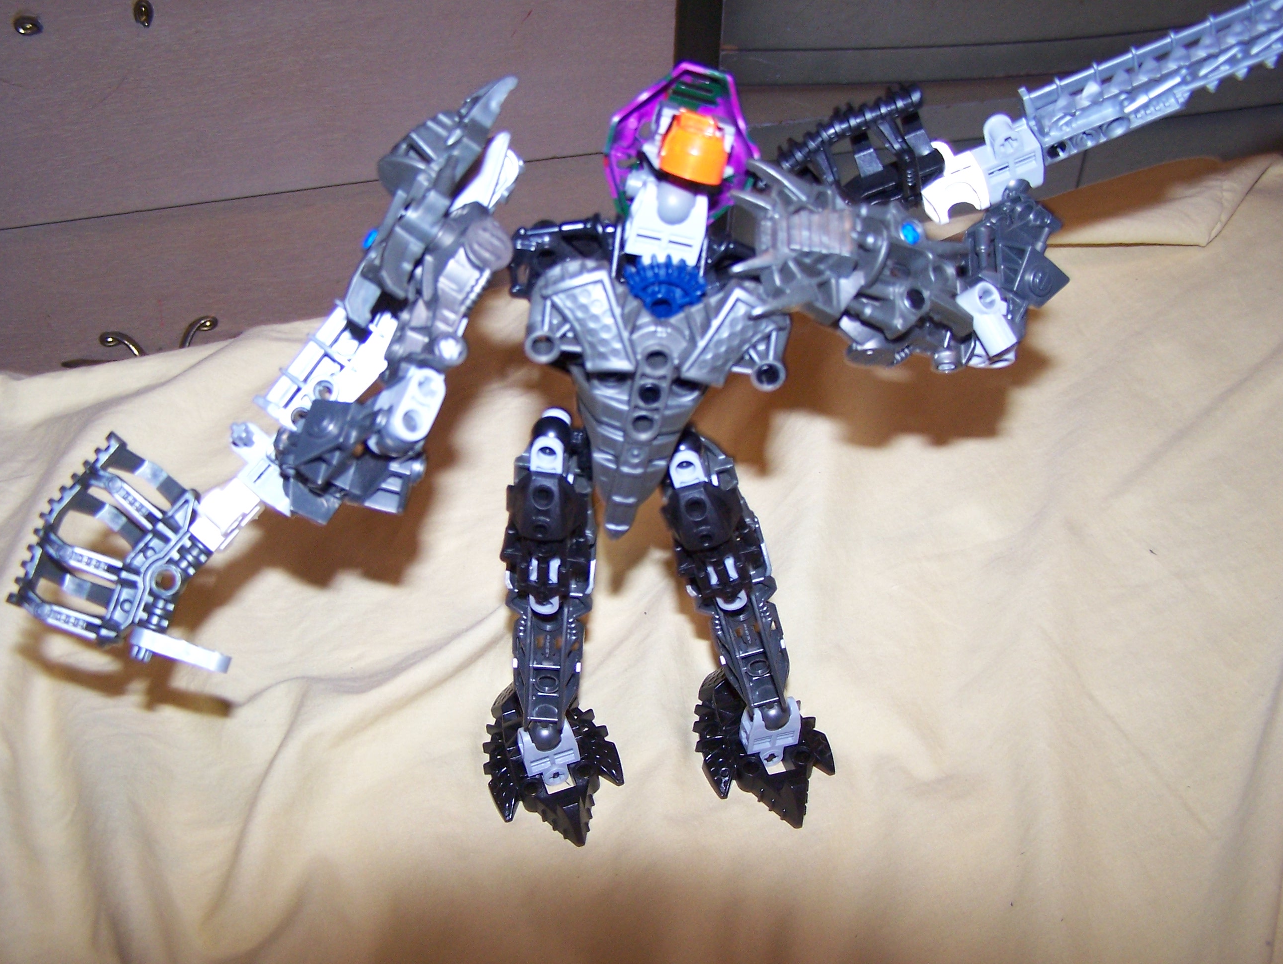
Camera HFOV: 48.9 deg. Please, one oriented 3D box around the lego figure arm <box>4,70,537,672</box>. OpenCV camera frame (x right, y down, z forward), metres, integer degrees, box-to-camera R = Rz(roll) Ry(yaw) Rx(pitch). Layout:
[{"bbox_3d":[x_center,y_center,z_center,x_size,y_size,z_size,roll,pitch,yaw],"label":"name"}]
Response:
[{"bbox_3d":[-0.076,-0.017,0.326,0.062,0.163,0.047,48,9,0],"label":"lego figure arm"}]

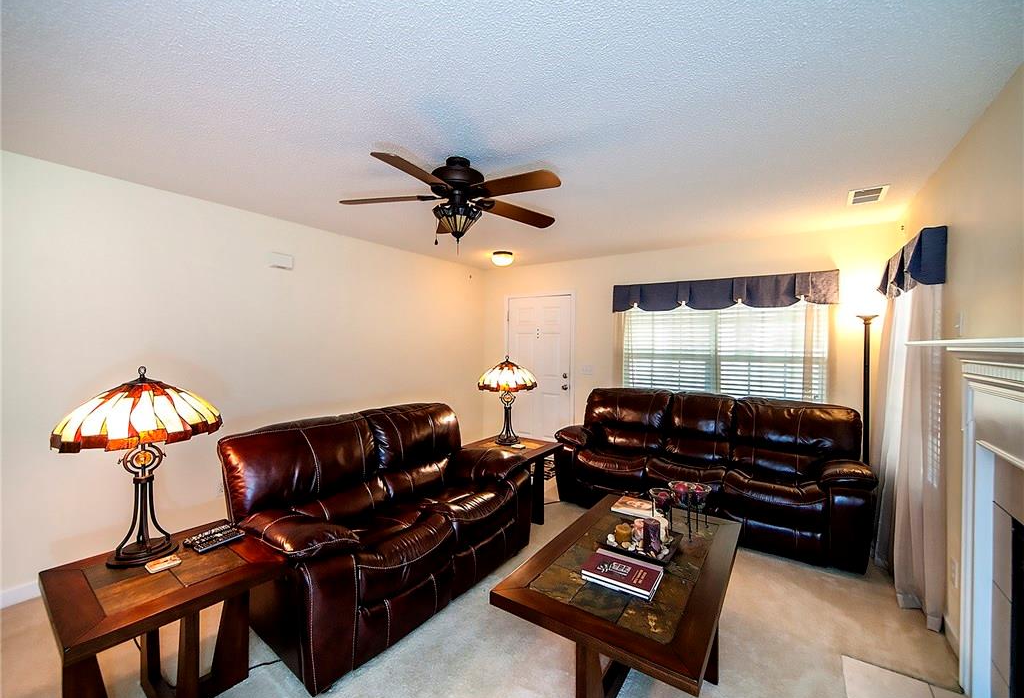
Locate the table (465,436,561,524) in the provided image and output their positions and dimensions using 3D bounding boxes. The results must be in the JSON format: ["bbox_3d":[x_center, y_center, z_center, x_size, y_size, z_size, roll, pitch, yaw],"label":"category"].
[{"bbox_3d":[-0.001,1.091,3.372,0.615,0.600,0.570,1,1,33],"label":"table"}]

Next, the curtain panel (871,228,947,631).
[{"bbox_3d":[2.501,0.377,2.683,0.160,2.060,1.310,1,1,33],"label":"curtain panel"}]

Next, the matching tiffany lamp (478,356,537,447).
[{"bbox_3d":[-0.028,0.427,3.530,0.500,0.725,0.500,0,1,0],"label":"matching tiffany lamp"}]

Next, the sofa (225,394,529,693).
[{"bbox_3d":[-0.696,0.906,2.565,0.970,0.980,1.640,1,1,33],"label":"sofa"}]

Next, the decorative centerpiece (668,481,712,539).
[{"bbox_3d":[0.908,0.783,2.079,0.190,0.260,0.300,1,1,33],"label":"decorative centerpiece"}]

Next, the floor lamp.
[{"bbox_3d":[2.763,0.567,3.236,0.240,1.690,0.240,1,1,33],"label":"floor lamp"}]

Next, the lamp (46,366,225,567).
[{"bbox_3d":[-1.442,0.436,1.619,0.496,0.732,0.496,1,1,33],"label":"lamp"}]

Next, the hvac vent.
[{"bbox_3d":[2.379,-1.018,2.777,0.200,0.020,0.360,1,1,33],"label":"hvac vent"}]

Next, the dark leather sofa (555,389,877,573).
[{"bbox_3d":[1.581,0.910,3.565,2.225,0.980,0.980,1,1,33],"label":"dark leather sofa"}]

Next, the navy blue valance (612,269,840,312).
[{"bbox_3d":[1.945,-0.538,4.039,1.954,0.300,0.110,1,1,33],"label":"navy blue valance"}]

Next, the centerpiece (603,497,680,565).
[{"bbox_3d":[0.622,0.835,1.968,0.310,0.155,0.320,1,1,33],"label":"centerpiece"}]

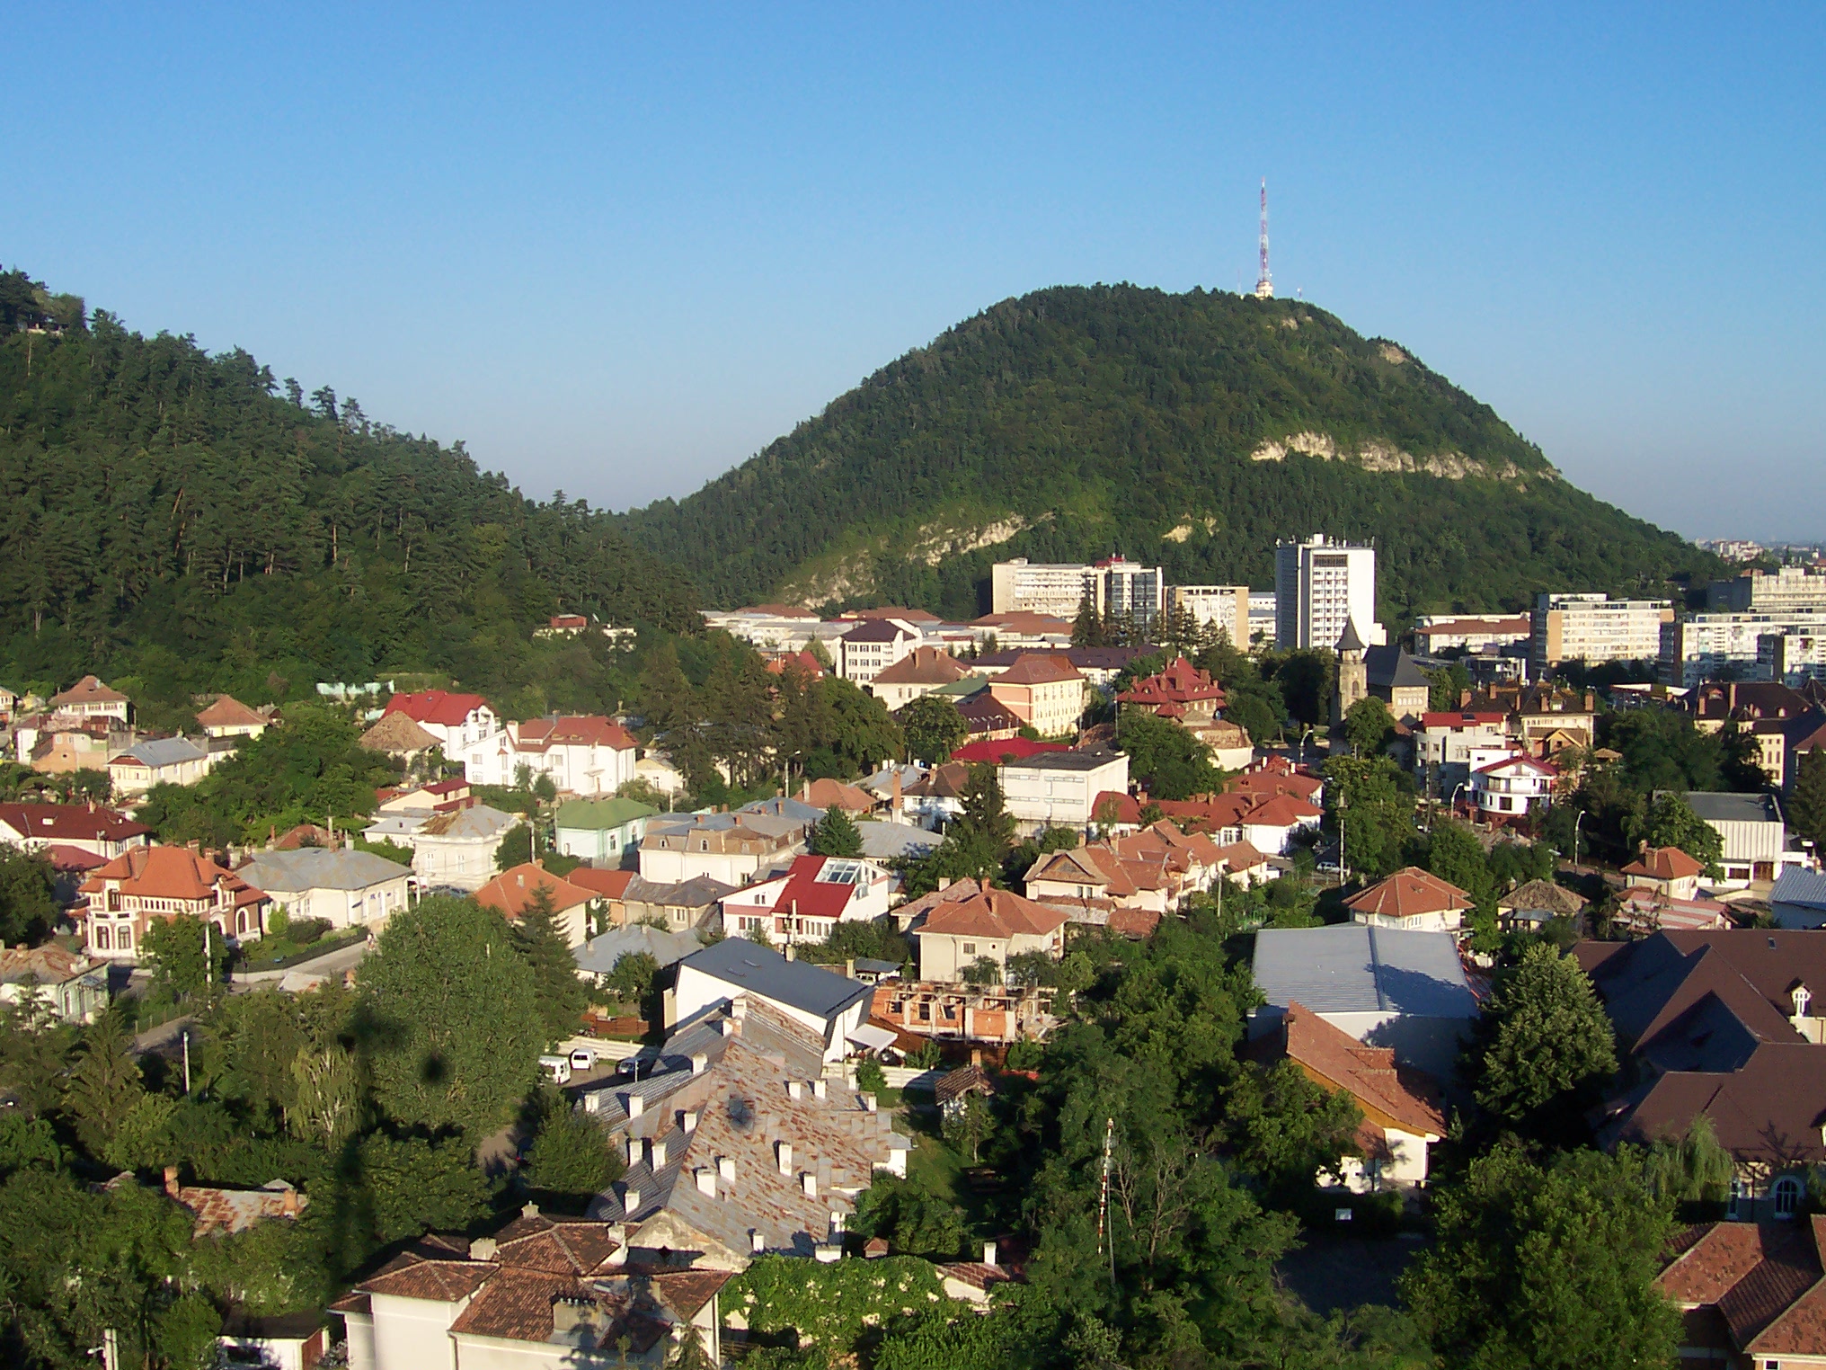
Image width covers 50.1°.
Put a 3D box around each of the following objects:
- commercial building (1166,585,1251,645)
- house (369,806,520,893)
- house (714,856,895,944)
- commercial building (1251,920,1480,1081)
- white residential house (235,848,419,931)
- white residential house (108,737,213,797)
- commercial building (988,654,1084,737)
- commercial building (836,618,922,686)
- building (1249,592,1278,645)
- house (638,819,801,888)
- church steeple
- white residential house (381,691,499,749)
[{"bbox_3d":[107.520,-21.510,712.360,28.000,27.500,13.000,-1,4,-10],"label":"commercial building"},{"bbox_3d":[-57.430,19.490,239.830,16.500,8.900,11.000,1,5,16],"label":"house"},{"bbox_3d":[-13.140,26.000,245.770,14.800,8.800,18.500,1,5,16],"label":"house"},{"bbox_3d":[42.150,30.500,184.260,19.600,7.900,35.000,1,4,11],"label":"commercial building"},{"bbox_3d":[-68.650,23.140,225.560,18.500,7.400,13.000,0,5,14],"label":"white residential house"},{"bbox_3d":[-121.470,12.790,314.790,8.400,6.400,13.500,1,5,17],"label":"white residential house"},{"bbox_3d":[27.720,2.040,433.440,19.000,17.300,12.000,-5,6,-44],"label":"commercial building"},{"bbox_3d":[-9.080,-7.490,512.910,20.000,19.000,20.000,0,4,10],"label":"commercial building"},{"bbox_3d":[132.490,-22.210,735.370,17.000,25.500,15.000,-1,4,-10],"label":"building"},{"bbox_3d":[-25.970,22.800,262.120,17.500,9.000,14.000,1,5,15],"label":"house"},{"bbox_3d":[106.250,-2.540,472.040,7.200,28.800,7.200,0,5,-3],"label":"church steeple"},{"bbox_3d":[-77.780,6.670,319.280,15.200,10.600,11.000,2,5,20],"label":"white residential house"}]

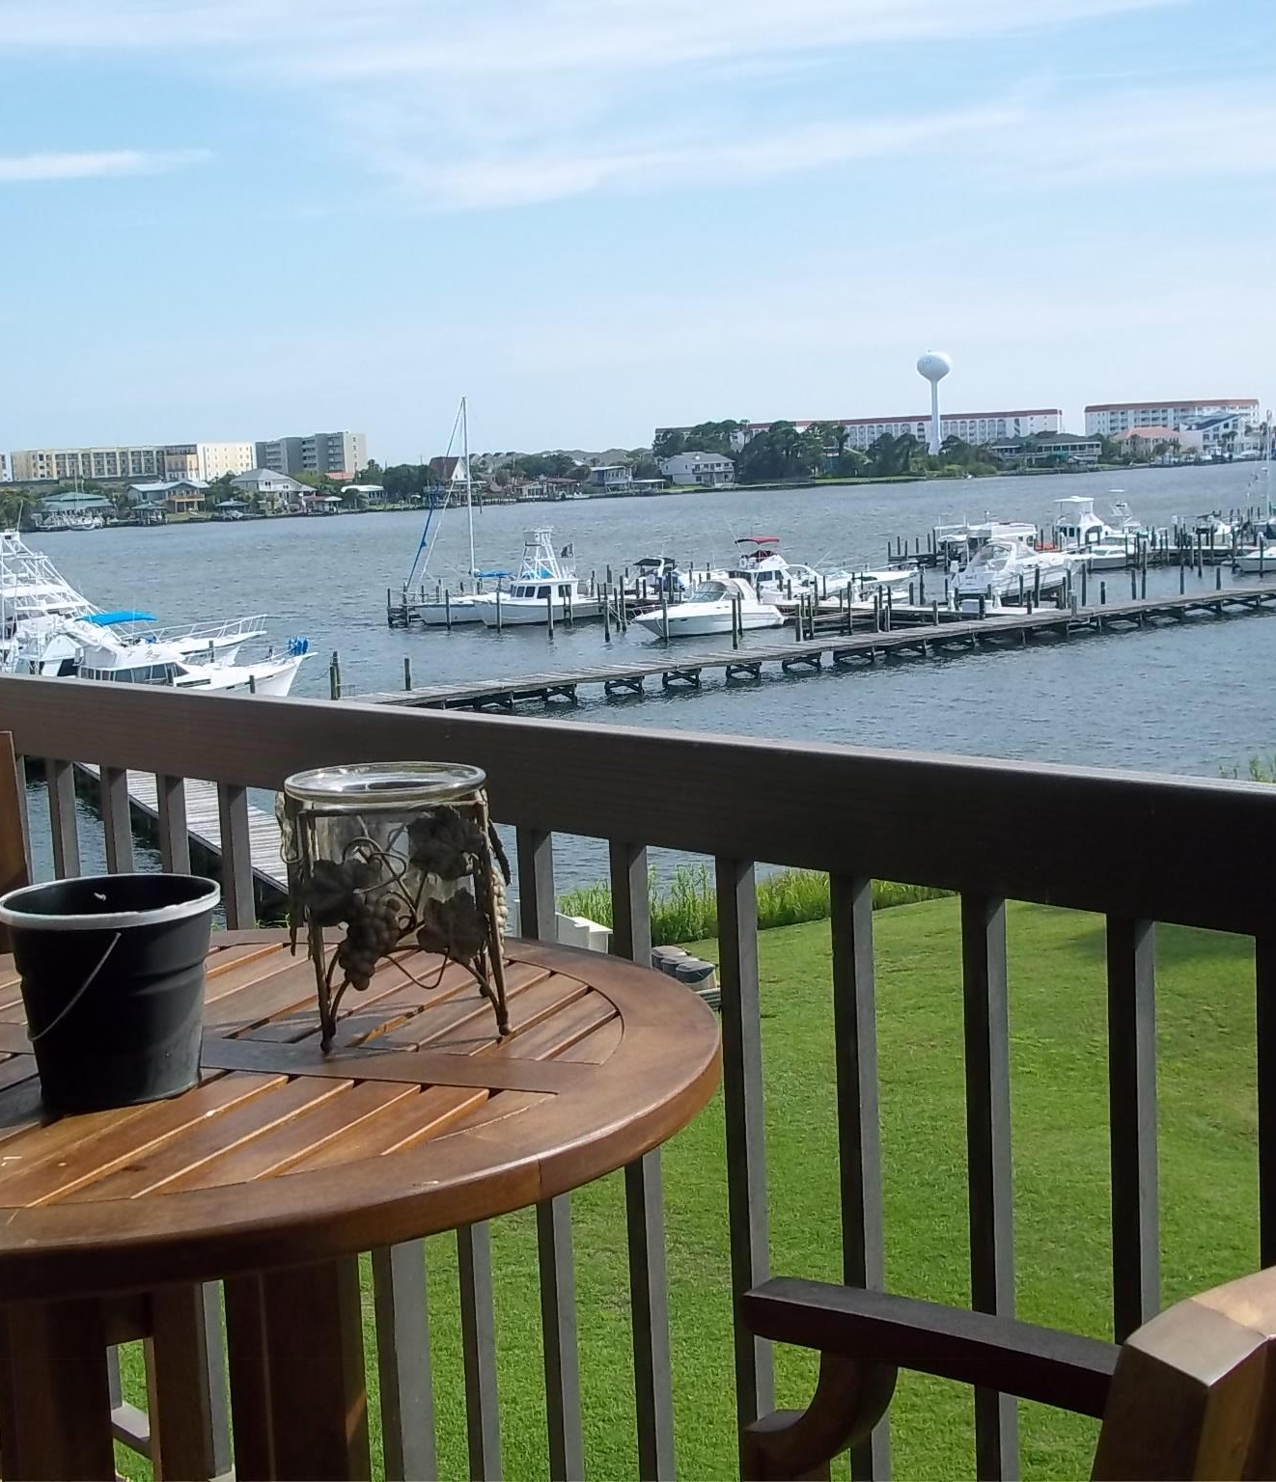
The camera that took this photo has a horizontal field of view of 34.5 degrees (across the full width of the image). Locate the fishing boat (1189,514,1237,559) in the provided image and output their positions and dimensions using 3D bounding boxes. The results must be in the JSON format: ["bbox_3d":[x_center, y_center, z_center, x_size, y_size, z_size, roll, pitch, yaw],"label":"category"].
[{"bbox_3d":[38.570,-13.669,137.653,2.400,2.900,5.800,3,10,38],"label":"fishing boat"}]

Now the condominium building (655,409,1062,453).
[{"bbox_3d":[91.275,-123.624,849.687,168.000,18.500,20.000,-3,8,-1],"label":"condominium building"}]

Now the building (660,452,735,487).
[{"bbox_3d":[14.565,-64.697,490.858,13.500,8.600,11.000,-10,10,-42],"label":"building"}]

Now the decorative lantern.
[{"bbox_3d":[-0.239,0.158,2.018,0.208,0.242,0.205,-4,8,-12],"label":"decorative lantern"}]

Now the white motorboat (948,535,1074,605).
[{"bbox_3d":[19.913,-9.303,108.861,8.500,3.200,2.800,-10,11,-44],"label":"white motorboat"}]

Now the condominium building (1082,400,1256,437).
[{"bbox_3d":[189.692,-111.342,730.877,61.000,17.500,18.000,-4,8,-12],"label":"condominium building"}]

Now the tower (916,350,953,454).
[{"bbox_3d":[105.649,-118.787,731.358,12.100,40.700,12.100,-3,8,0],"label":"tower"}]

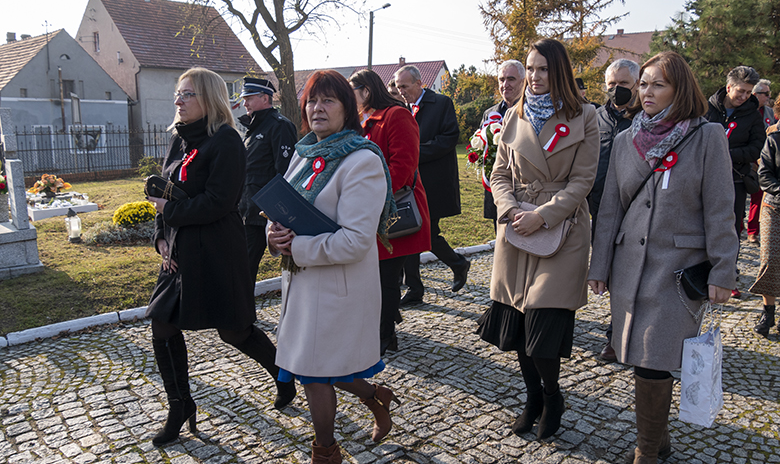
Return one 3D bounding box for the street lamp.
[{"bbox_3d":[-0.650,-10.145,41.844,1.500,7.600,0.350,3,11,14],"label":"street lamp"}]

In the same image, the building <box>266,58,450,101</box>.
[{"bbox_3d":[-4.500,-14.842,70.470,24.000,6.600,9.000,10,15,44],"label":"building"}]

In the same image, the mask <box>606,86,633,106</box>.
[{"bbox_3d":[1.180,-0.697,3.481,0.135,0.115,0.090,9,14,40],"label":"mask"}]

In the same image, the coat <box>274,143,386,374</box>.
[{"bbox_3d":[-0.236,0.082,2.662,0.410,0.890,0.490,-10,15,-43],"label":"coat"}]

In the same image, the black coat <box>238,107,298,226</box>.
[{"bbox_3d":[-0.779,-0.416,4.300,0.340,0.760,0.500,-5,12,-31],"label":"black coat"}]

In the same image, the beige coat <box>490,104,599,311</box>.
[{"bbox_3d":[0.692,-0.119,3.030,0.480,0.960,0.350,9,13,39],"label":"beige coat"}]

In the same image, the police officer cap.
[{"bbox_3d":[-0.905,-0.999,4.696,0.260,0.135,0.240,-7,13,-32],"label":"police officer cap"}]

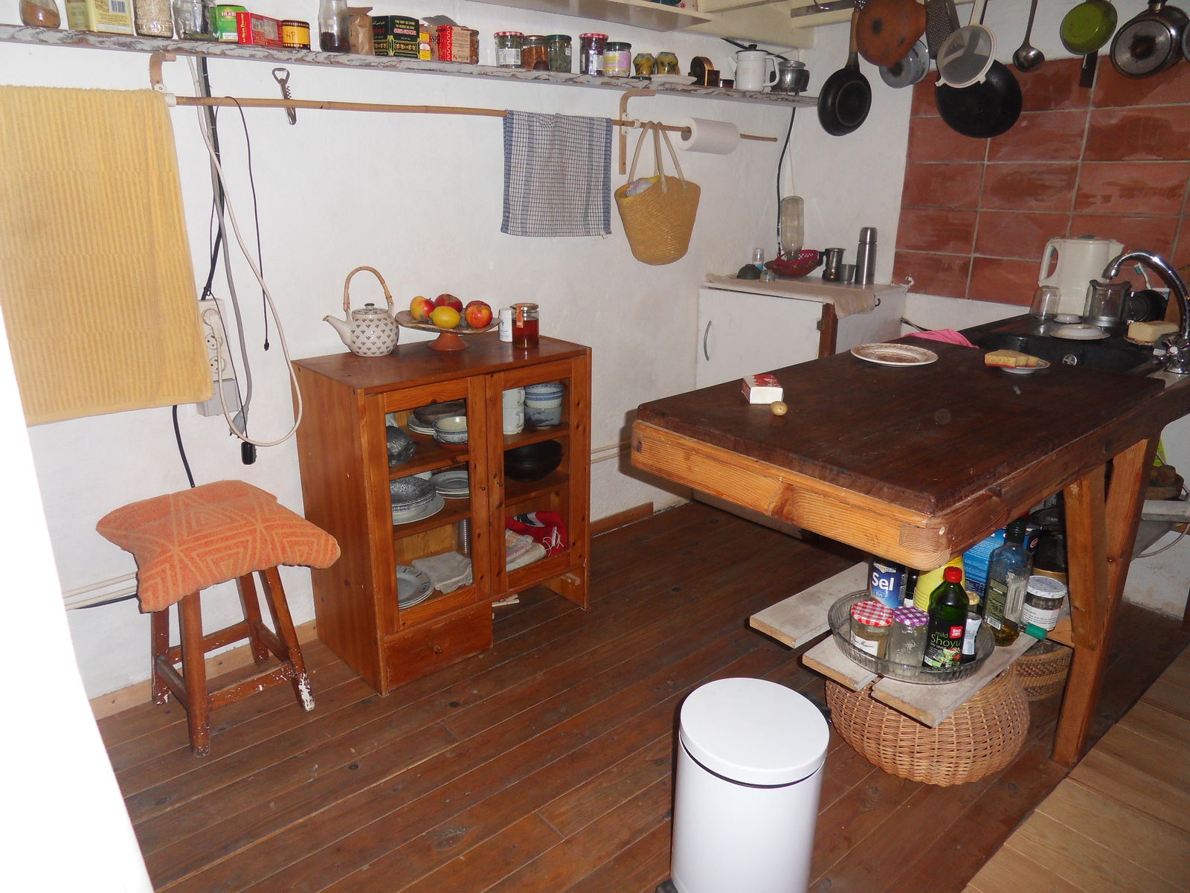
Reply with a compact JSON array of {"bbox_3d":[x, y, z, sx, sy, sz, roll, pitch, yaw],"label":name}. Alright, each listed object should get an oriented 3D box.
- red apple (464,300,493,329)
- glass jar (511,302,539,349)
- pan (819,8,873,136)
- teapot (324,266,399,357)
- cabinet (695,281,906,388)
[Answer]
[{"bbox_3d":[-0.329,-0.368,2.335,0.075,0.069,0.075,-2,19,-8],"label":"red apple"},{"bbox_3d":[-0.193,-0.335,2.283,0.078,0.116,0.078,1,19,0],"label":"glass jar"},{"bbox_3d":[0.847,-1.251,2.759,0.210,0.400,0.050,-7,29,-24],"label":"pan"},{"bbox_3d":[-0.623,-0.351,2.173,0.132,0.233,0.208,17,25,40],"label":"teapot"},{"bbox_3d":[0.770,-0.173,3.198,0.481,0.874,0.592,-16,24,-39],"label":"cabinet"}]

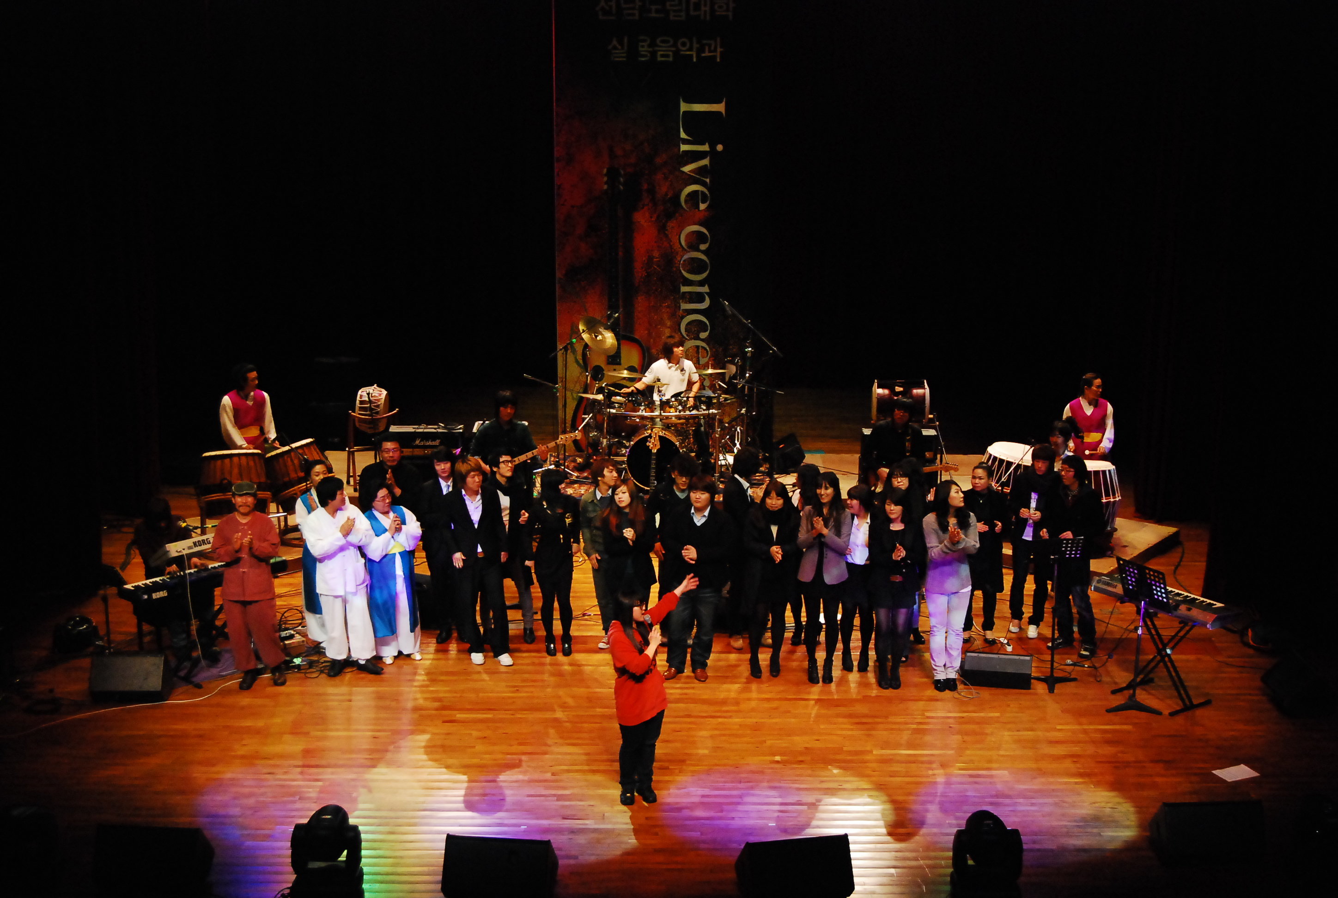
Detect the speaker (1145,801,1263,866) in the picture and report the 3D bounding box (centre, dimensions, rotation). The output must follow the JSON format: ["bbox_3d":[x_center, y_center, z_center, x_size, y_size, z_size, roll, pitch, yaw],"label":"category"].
[{"bbox_3d":[3.717,2.634,14.695,0.660,0.430,0.455,-1,16,-4],"label":"speaker"}]

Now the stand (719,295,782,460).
[{"bbox_3d":[0.900,-0.743,23.558,0.680,1.880,0.550,0,15,0],"label":"stand"}]

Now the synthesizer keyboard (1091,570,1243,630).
[{"bbox_3d":[4.051,1.204,17.343,0.380,0.130,1.200,-13,20,-38],"label":"synthesizer keyboard"}]

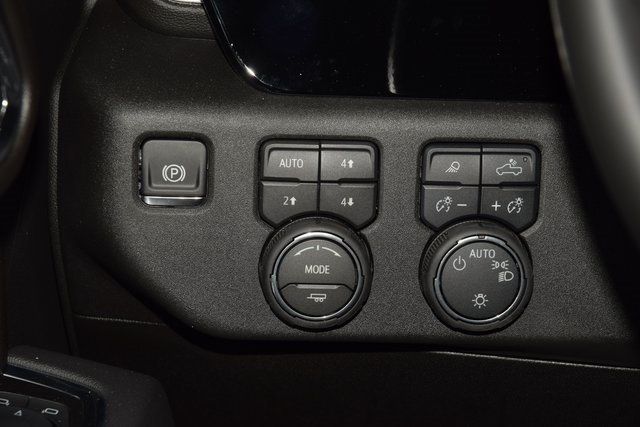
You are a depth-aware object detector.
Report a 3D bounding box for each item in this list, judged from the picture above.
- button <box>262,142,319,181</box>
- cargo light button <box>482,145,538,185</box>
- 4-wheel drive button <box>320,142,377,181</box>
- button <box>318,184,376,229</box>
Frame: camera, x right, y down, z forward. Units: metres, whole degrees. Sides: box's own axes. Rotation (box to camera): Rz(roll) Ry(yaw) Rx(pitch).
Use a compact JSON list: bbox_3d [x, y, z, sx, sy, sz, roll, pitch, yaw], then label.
[{"bbox_3d":[-0.011,-0.021,0.742,0.022,0.015,0.008,1,10,-1],"label":"button"},{"bbox_3d":[0.075,-0.020,0.744,0.022,0.015,0.008,1,10,-1],"label":"cargo light button"},{"bbox_3d":[0.011,-0.021,0.743,0.022,0.015,0.008,1,10,-1],"label":"4-wheel drive button"},{"bbox_3d":[0.011,-0.004,0.746,0.022,0.018,0.008,1,10,-1],"label":"button"}]

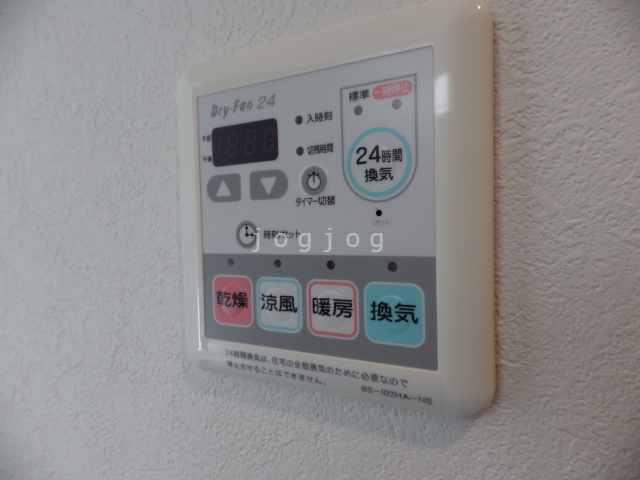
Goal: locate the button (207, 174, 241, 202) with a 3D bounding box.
[{"bbox_3d":[-0.035,-0.019,0.147,0.016,0.010,0.004,0,3,27],"label":"button"}]

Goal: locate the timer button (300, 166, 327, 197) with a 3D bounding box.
[{"bbox_3d":[-0.002,-0.019,0.130,0.009,0.009,0.004,0,3,27],"label":"timer button"}]

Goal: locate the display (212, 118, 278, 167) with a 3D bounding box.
[{"bbox_3d":[-0.026,-0.033,0.142,0.028,0.014,0.004,0,3,27],"label":"display"}]

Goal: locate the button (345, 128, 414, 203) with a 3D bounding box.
[{"bbox_3d":[0.017,-0.023,0.120,0.021,0.021,0.004,0,3,27],"label":"button"}]

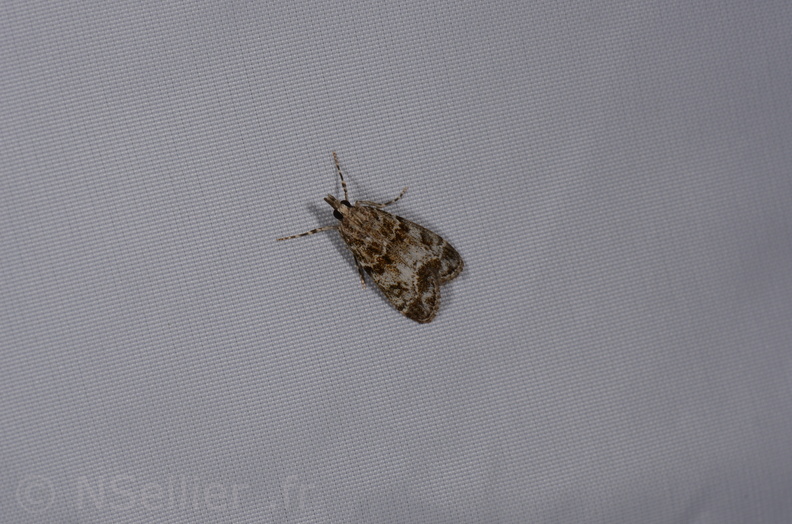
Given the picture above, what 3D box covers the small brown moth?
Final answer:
[{"bbox_3d":[-0.001,-0.001,0.184,0.012,0.008,0.003,38,-9,-11],"label":"small brown moth"}]

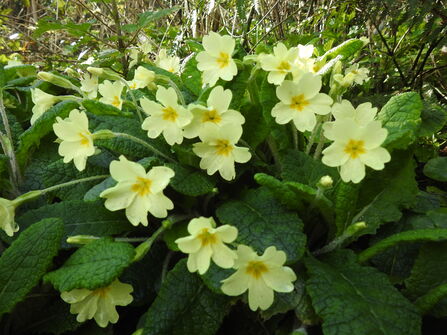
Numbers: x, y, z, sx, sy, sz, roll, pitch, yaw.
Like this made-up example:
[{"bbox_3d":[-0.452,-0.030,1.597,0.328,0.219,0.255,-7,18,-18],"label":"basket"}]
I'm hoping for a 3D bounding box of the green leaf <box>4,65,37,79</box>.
[{"bbox_3d":[-0.177,-0.084,0.270,0.030,0.011,0.020,0,23,0],"label":"green leaf"}]

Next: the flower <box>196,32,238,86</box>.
[{"bbox_3d":[-0.004,-0.071,0.205,0.031,0.034,0.013,8,4,23],"label":"flower"}]

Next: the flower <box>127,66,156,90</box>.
[{"bbox_3d":[-0.066,-0.072,0.250,0.020,0.020,0.022,-15,25,-40],"label":"flower"}]

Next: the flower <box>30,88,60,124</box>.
[{"bbox_3d":[-0.146,-0.050,0.255,0.022,0.029,0.027,-6,21,-21],"label":"flower"}]

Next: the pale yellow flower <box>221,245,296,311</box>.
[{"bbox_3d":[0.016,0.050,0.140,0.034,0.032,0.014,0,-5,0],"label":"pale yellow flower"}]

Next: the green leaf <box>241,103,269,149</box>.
[{"bbox_3d":[0.021,-0.032,0.213,0.025,0.038,0.010,2,-11,6],"label":"green leaf"}]

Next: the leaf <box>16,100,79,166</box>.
[{"bbox_3d":[-0.114,-0.023,0.200,0.042,0.040,0.030,0,23,0],"label":"leaf"}]

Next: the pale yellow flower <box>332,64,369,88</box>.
[{"bbox_3d":[0.120,-0.086,0.290,0.032,0.020,0.018,-11,53,-28],"label":"pale yellow flower"}]

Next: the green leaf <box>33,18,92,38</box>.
[{"bbox_3d":[-0.198,-0.171,0.380,0.074,0.022,0.040,0,23,0],"label":"green leaf"}]

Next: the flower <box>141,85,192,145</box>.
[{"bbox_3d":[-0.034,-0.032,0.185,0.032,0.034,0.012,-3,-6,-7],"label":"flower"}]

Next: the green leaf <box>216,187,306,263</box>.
[{"bbox_3d":[0.022,0.034,0.182,0.052,0.012,0.040,36,56,20],"label":"green leaf"}]

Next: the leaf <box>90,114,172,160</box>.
[{"bbox_3d":[-0.056,-0.018,0.190,0.052,0.025,0.030,0,23,0],"label":"leaf"}]

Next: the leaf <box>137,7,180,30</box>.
[{"bbox_3d":[-0.075,-0.173,0.360,0.048,0.018,0.012,-39,-6,-12],"label":"leaf"}]

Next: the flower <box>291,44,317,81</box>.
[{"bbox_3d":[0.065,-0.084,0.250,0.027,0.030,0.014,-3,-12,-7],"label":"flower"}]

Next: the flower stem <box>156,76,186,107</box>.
[{"bbox_3d":[-0.039,-0.058,0.235,0.007,0.031,0.009,-38,-6,-16],"label":"flower stem"}]

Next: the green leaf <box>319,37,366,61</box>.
[{"bbox_3d":[0.101,-0.101,0.265,0.040,0.018,0.020,0,23,0],"label":"green leaf"}]

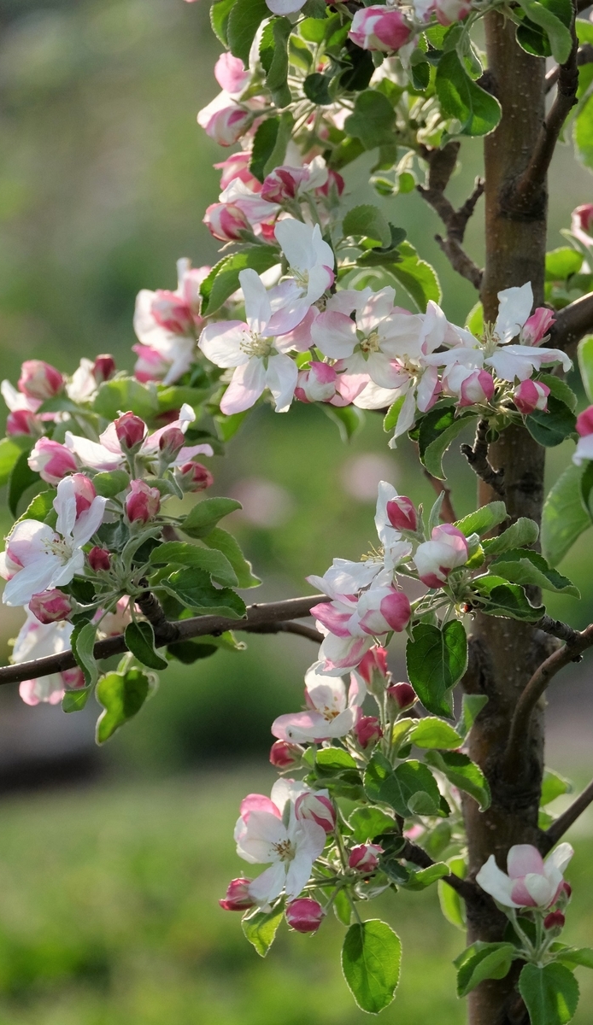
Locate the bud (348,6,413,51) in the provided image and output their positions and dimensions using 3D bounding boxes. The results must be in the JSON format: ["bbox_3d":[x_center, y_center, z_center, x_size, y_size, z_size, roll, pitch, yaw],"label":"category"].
[{"bbox_3d":[0.029,-0.165,2.100,0.021,0.015,0.015,3,0,-15],"label":"bud"}]

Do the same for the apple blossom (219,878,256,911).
[{"bbox_3d":[-0.022,0.149,2.400,0.015,0.013,0.013,-12,0,-12],"label":"apple blossom"}]

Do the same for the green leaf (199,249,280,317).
[{"bbox_3d":[-0.020,-0.083,2.210,0.034,0.016,0.013,-35,9,-7],"label":"green leaf"}]

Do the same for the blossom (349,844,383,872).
[{"bbox_3d":[0.024,0.123,2.190,0.011,0.011,0.013,0,-12,41],"label":"blossom"}]

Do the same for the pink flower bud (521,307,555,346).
[{"bbox_3d":[0.092,-0.071,2.340,0.011,0.015,0.011,25,0,0],"label":"pink flower bud"}]

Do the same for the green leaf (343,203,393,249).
[{"bbox_3d":[0.024,-0.099,2.130,0.021,0.007,0.016,25,36,-20],"label":"green leaf"}]

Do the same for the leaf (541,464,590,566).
[{"bbox_3d":[0.100,0.001,2.260,0.019,0.039,0.013,24,0,0],"label":"leaf"}]

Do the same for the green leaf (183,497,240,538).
[{"bbox_3d":[-0.030,0.002,2.200,0.023,0.011,0.012,-21,9,-4],"label":"green leaf"}]

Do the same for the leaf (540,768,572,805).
[{"bbox_3d":[0.095,0.101,2.270,0.017,0.015,0.012,1,5,0],"label":"leaf"}]

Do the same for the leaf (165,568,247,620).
[{"bbox_3d":[-0.035,0.032,2.410,0.035,0.011,0.022,20,42,14],"label":"leaf"}]

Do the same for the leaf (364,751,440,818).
[{"bbox_3d":[0.036,0.093,2.100,0.023,0.024,0.008,-22,-29,-12],"label":"leaf"}]

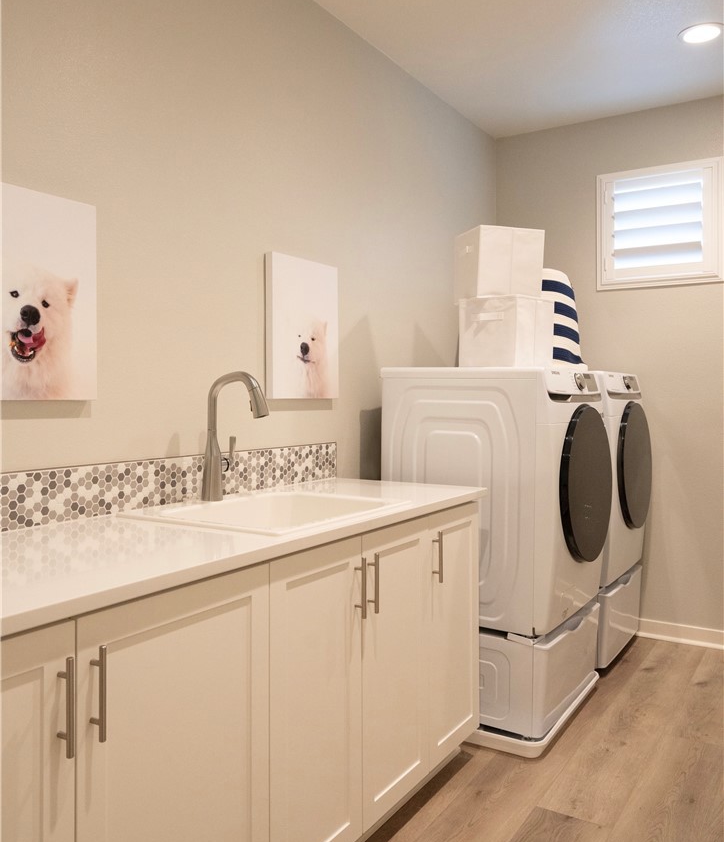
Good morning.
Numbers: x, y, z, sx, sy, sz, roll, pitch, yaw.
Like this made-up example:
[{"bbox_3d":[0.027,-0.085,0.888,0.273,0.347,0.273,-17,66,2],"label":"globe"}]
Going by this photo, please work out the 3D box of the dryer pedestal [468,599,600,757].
[{"bbox_3d":[0.526,0.951,2.973,0.720,0.390,0.745,1,2,33],"label":"dryer pedestal"}]

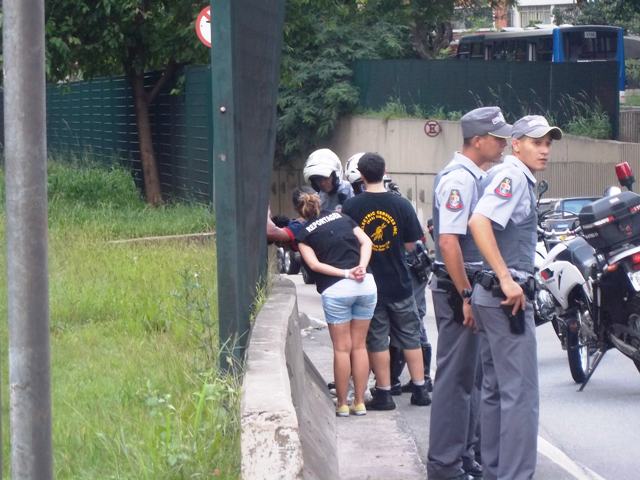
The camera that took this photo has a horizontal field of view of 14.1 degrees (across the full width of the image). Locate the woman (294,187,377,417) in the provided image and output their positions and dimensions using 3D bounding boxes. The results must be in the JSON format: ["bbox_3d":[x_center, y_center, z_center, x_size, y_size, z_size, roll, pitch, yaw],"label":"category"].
[{"bbox_3d":[0.106,0.409,17.200,0.500,1.500,0.480,-1,3,-13],"label":"woman"}]

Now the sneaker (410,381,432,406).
[{"bbox_3d":[0.705,1.068,17.900,0.115,0.145,0.295,1,3,14],"label":"sneaker"}]

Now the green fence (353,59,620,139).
[{"bbox_3d":[5.082,-4.319,79.000,8.300,2.400,0.150,0,3,7],"label":"green fence"}]

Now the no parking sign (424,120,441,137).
[{"bbox_3d":[3.434,-3.403,79.000,0.500,0.500,0.030,0,3,5],"label":"no parking sign"}]

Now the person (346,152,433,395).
[{"bbox_3d":[0.506,0.250,19.000,0.620,1.790,0.620,0,3,6],"label":"person"}]

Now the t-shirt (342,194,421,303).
[{"bbox_3d":[0.435,0.051,17.750,0.560,0.750,0.320,0,3,-5],"label":"t-shirt"}]

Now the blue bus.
[{"bbox_3d":[7.750,-5.950,93.300,2.500,3.200,11.800,-1,3,-13],"label":"blue bus"}]

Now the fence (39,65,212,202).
[{"bbox_3d":[-5.450,-2.800,65.000,0.150,2.550,35.000,-1,3,-11],"label":"fence"}]

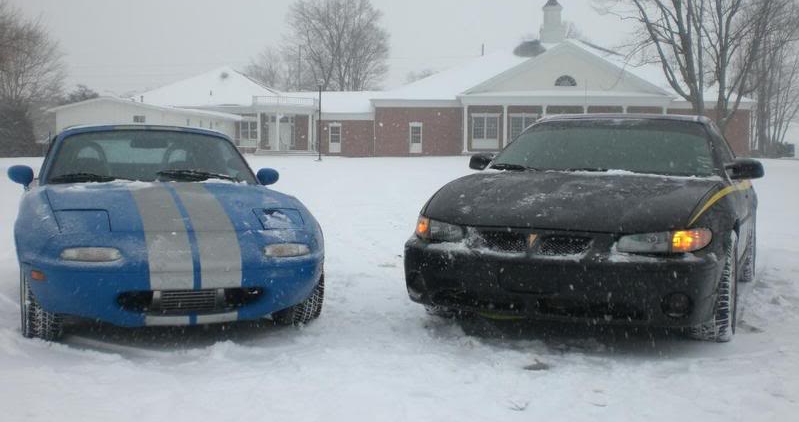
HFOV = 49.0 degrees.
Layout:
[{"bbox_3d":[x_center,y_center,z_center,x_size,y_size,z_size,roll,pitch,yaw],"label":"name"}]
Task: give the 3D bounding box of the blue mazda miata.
[{"bbox_3d":[-1.787,0.038,6.211,1.690,1.230,3.950,-1,4,-23],"label":"blue mazda miata"}]

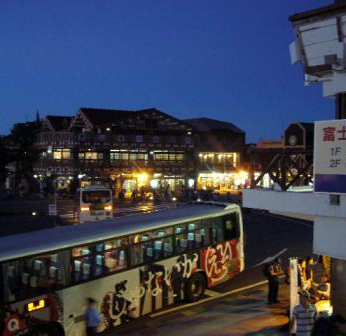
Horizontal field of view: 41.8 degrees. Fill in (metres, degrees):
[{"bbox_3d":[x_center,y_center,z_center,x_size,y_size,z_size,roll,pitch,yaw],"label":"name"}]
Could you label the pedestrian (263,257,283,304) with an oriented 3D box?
[{"bbox_3d":[3.640,4.070,16.400,0.580,1.700,0.520,0,0,23],"label":"pedestrian"}]

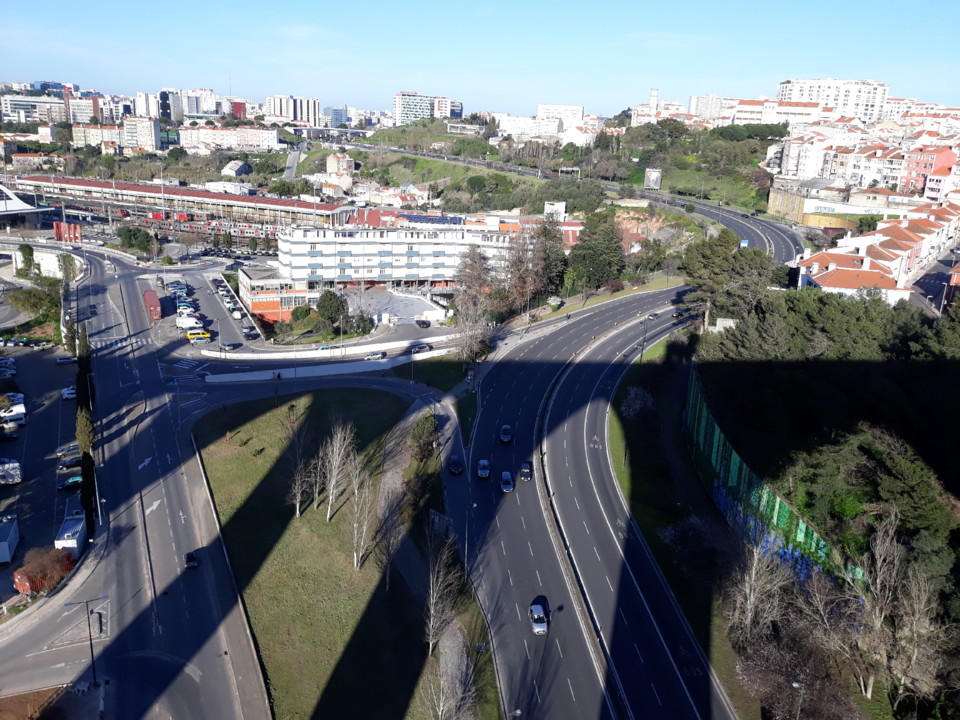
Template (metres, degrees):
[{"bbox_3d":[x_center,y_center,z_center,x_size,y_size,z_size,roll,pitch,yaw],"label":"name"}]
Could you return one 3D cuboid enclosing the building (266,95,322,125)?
[{"bbox_3d":[-224.004,-301.776,905.000,60.000,33.000,18.000,-3,18,-17],"label":"building"}]

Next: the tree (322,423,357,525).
[{"bbox_3d":[-19.140,15.260,102.010,4.490,14.510,4.490,2,16,0],"label":"tree"}]

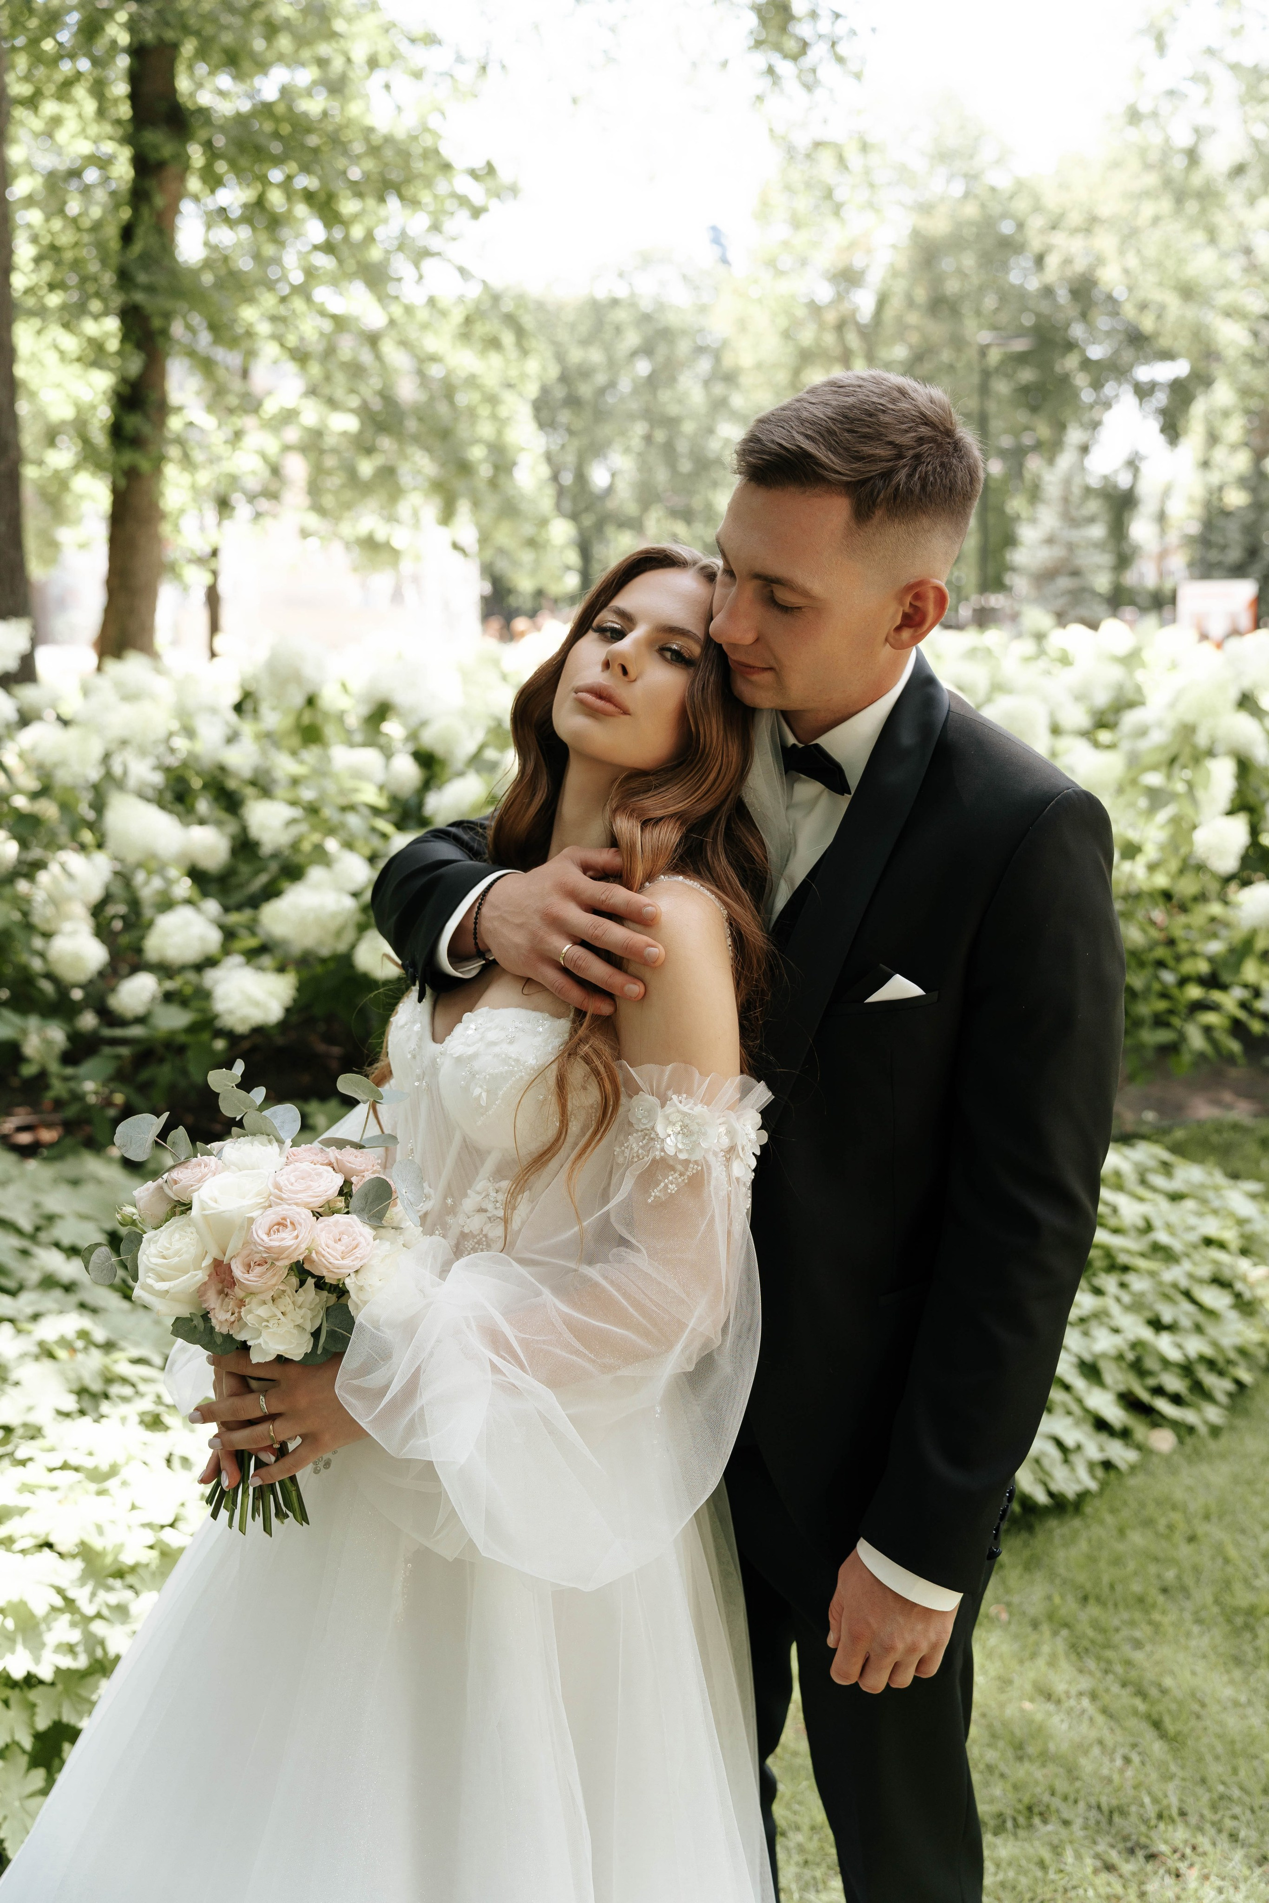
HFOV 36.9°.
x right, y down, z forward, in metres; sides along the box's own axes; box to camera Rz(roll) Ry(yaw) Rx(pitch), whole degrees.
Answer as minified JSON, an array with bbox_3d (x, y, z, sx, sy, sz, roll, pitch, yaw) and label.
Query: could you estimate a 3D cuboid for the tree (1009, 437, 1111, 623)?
[{"bbox_3d":[6.281,-5.480,28.000,1.750,4.400,1.750,0,10,0],"label":"tree"}]

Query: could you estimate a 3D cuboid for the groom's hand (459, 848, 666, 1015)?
[{"bbox_3d":[-0.057,-0.015,1.480,0.165,0.115,0.080,11,3,15],"label":"groom's hand"}]

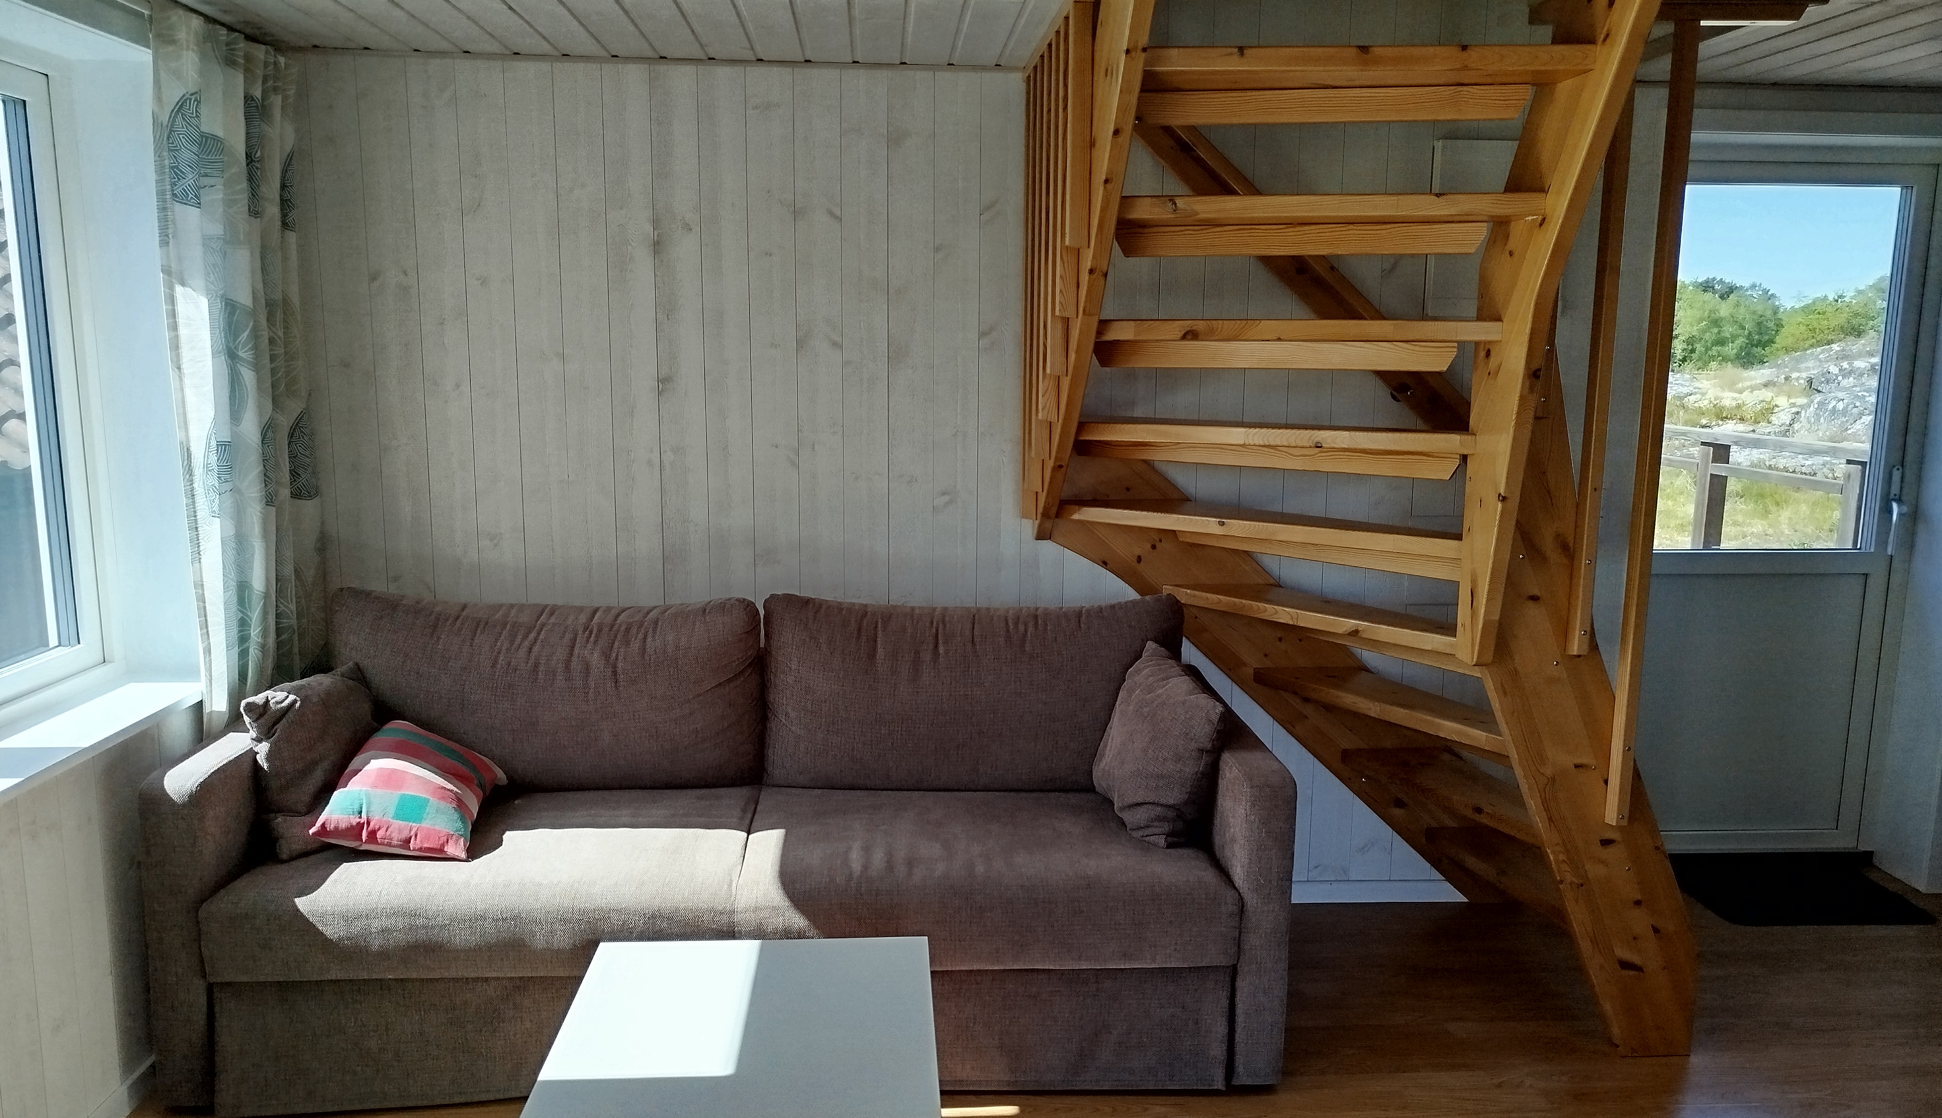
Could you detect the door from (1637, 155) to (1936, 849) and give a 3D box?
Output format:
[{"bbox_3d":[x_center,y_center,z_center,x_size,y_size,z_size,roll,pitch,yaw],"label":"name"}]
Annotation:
[{"bbox_3d":[2.185,-0.110,3.768,0.795,1.918,0.070,0,9,-4],"label":"door"}]

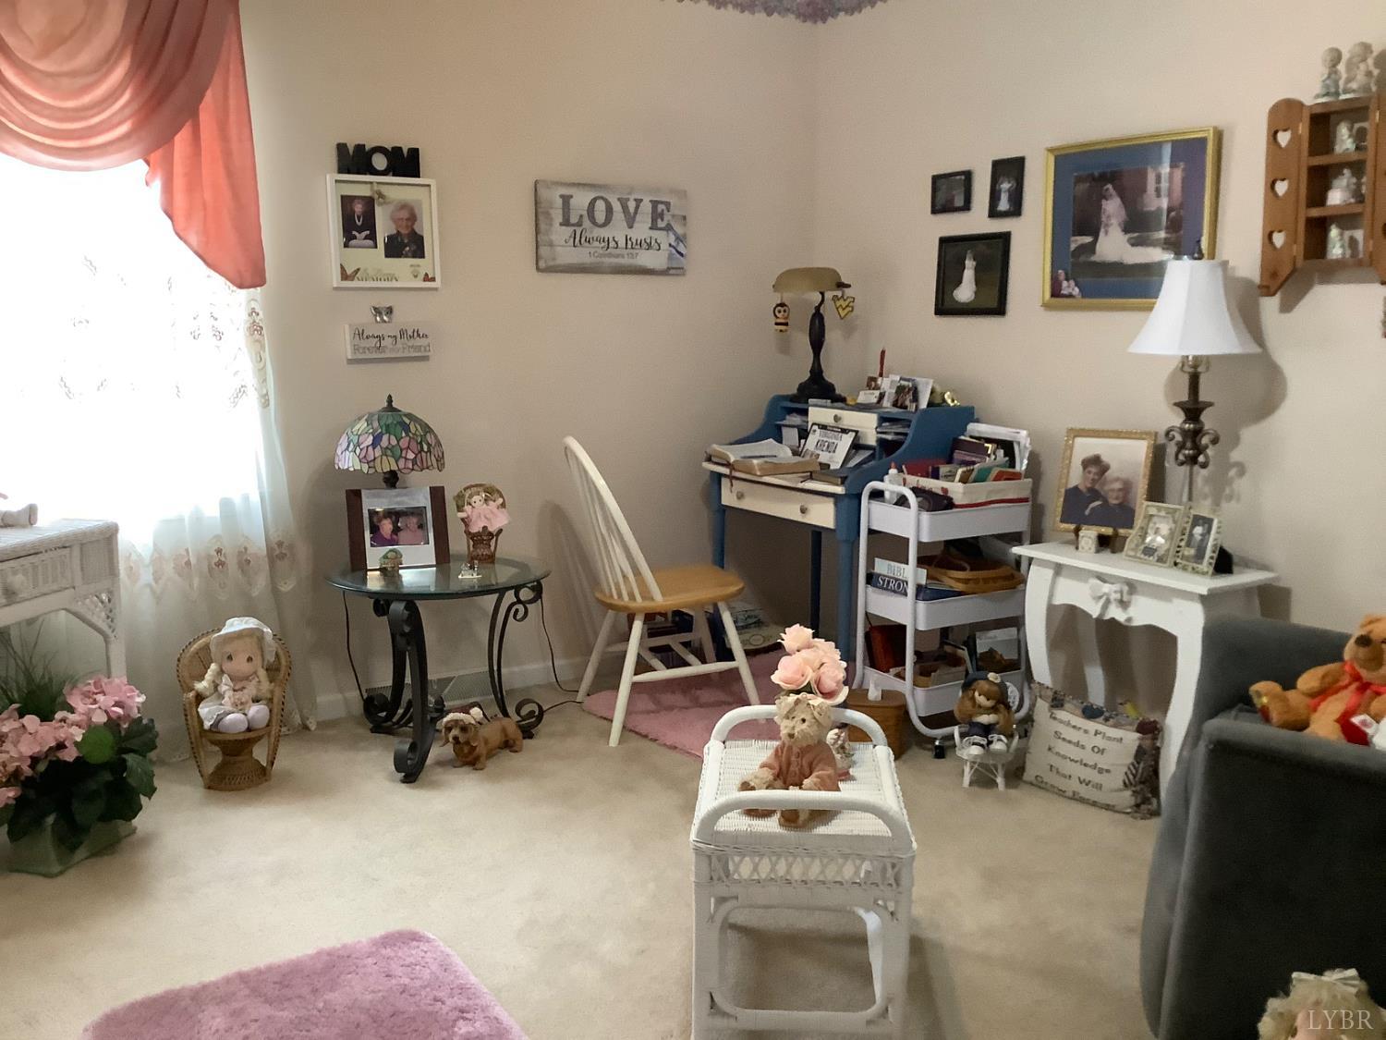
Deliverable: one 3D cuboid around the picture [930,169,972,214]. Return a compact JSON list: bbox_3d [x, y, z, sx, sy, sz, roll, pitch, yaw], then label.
[{"bbox_3d":[0.836,-1.069,4.052,0.018,0.128,0.183,-6,11,-31],"label":"picture"}]

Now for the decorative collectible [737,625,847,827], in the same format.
[{"bbox_3d":[0.191,0.364,2.230,0.200,0.265,0.231,4,10,23],"label":"decorative collectible"}]

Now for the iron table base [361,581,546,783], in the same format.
[{"bbox_3d":[-0.693,0.420,3.560,0.500,0.507,0.463,-1,9,-6],"label":"iron table base"}]

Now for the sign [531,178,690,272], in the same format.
[{"bbox_3d":[-0.265,-0.997,4.267,0.572,0.293,0.025,-6,11,-31],"label":"sign"}]

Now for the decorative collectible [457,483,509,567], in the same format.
[{"bbox_3d":[-0.627,0.010,3.695,0.152,0.230,0.113,-1,9,-7],"label":"decorative collectible"}]

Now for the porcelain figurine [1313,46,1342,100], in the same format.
[{"bbox_3d":[1.480,-1.037,2.890,0.052,0.120,0.055,-6,11,-31],"label":"porcelain figurine"}]

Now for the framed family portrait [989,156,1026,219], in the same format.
[{"bbox_3d":[0.966,-1.029,3.842,0.018,0.179,0.137,-6,11,-31],"label":"framed family portrait"}]

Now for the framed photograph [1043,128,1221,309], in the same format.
[{"bbox_3d":[1.147,-0.792,3.332,0.030,0.444,0.566,-6,11,-30],"label":"framed photograph"}]

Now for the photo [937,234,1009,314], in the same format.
[{"bbox_3d":[0.858,-0.758,3.846,0.018,0.247,0.312,-6,11,-30],"label":"photo"}]

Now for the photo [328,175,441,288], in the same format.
[{"bbox_3d":[-0.950,-0.890,3.853,0.338,0.332,0.030,-6,11,-31],"label":"photo"}]

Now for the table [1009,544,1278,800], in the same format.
[{"bbox_3d":[1.212,0.434,3.380,0.310,0.660,0.600,-6,11,-31],"label":"table"}]

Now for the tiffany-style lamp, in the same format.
[{"bbox_3d":[-0.875,-0.111,3.587,0.318,0.504,0.318,-2,10,-12],"label":"tiffany-style lamp"}]

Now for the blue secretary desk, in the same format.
[{"bbox_3d":[0.479,0.088,4.347,0.490,1.005,0.890,-6,11,-31],"label":"blue secretary desk"}]

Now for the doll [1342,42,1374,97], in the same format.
[{"bbox_3d":[1.441,-0.973,2.687,0.054,0.116,0.062,-9,13,-43],"label":"doll"}]

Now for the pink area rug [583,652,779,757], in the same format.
[{"bbox_3d":[0.213,0.603,4.242,1.000,0.025,0.770,-8,13,-42],"label":"pink area rug"}]

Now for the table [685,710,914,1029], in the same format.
[{"bbox_3d":[0.203,0.670,2.378,0.385,0.520,0.485,1,10,4],"label":"table"}]

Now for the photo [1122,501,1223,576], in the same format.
[{"bbox_3d":[1.242,0.038,3.179,0.081,0.152,0.281,11,2,-26],"label":"photo"}]

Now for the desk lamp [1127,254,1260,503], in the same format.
[{"bbox_3d":[1.220,-0.245,3.005,0.316,0.771,0.316,-6,11,-30],"label":"desk lamp"}]

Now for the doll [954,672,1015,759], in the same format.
[{"bbox_3d":[0.826,0.556,3.496,0.160,0.230,0.165,3,10,17],"label":"doll"}]

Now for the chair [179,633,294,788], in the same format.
[{"bbox_3d":[-1.248,0.502,3.375,0.287,0.407,0.231,-7,11,-35],"label":"chair"}]

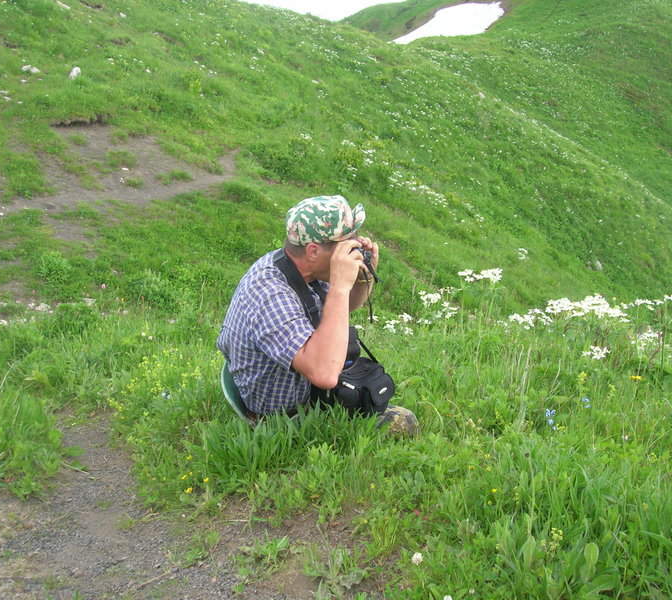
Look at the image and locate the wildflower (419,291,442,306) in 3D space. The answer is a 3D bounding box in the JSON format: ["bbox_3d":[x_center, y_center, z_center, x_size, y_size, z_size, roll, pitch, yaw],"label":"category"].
[{"bbox_3d":[0.439,-0.007,3.650,0.108,0.051,0.092,0,12,0],"label":"wildflower"}]

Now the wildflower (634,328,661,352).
[{"bbox_3d":[1.343,0.175,3.400,0.118,0.079,0.100,0,12,0],"label":"wildflower"}]

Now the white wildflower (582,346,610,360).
[{"bbox_3d":[1.094,0.225,3.300,0.114,0.035,0.097,0,12,0],"label":"white wildflower"}]

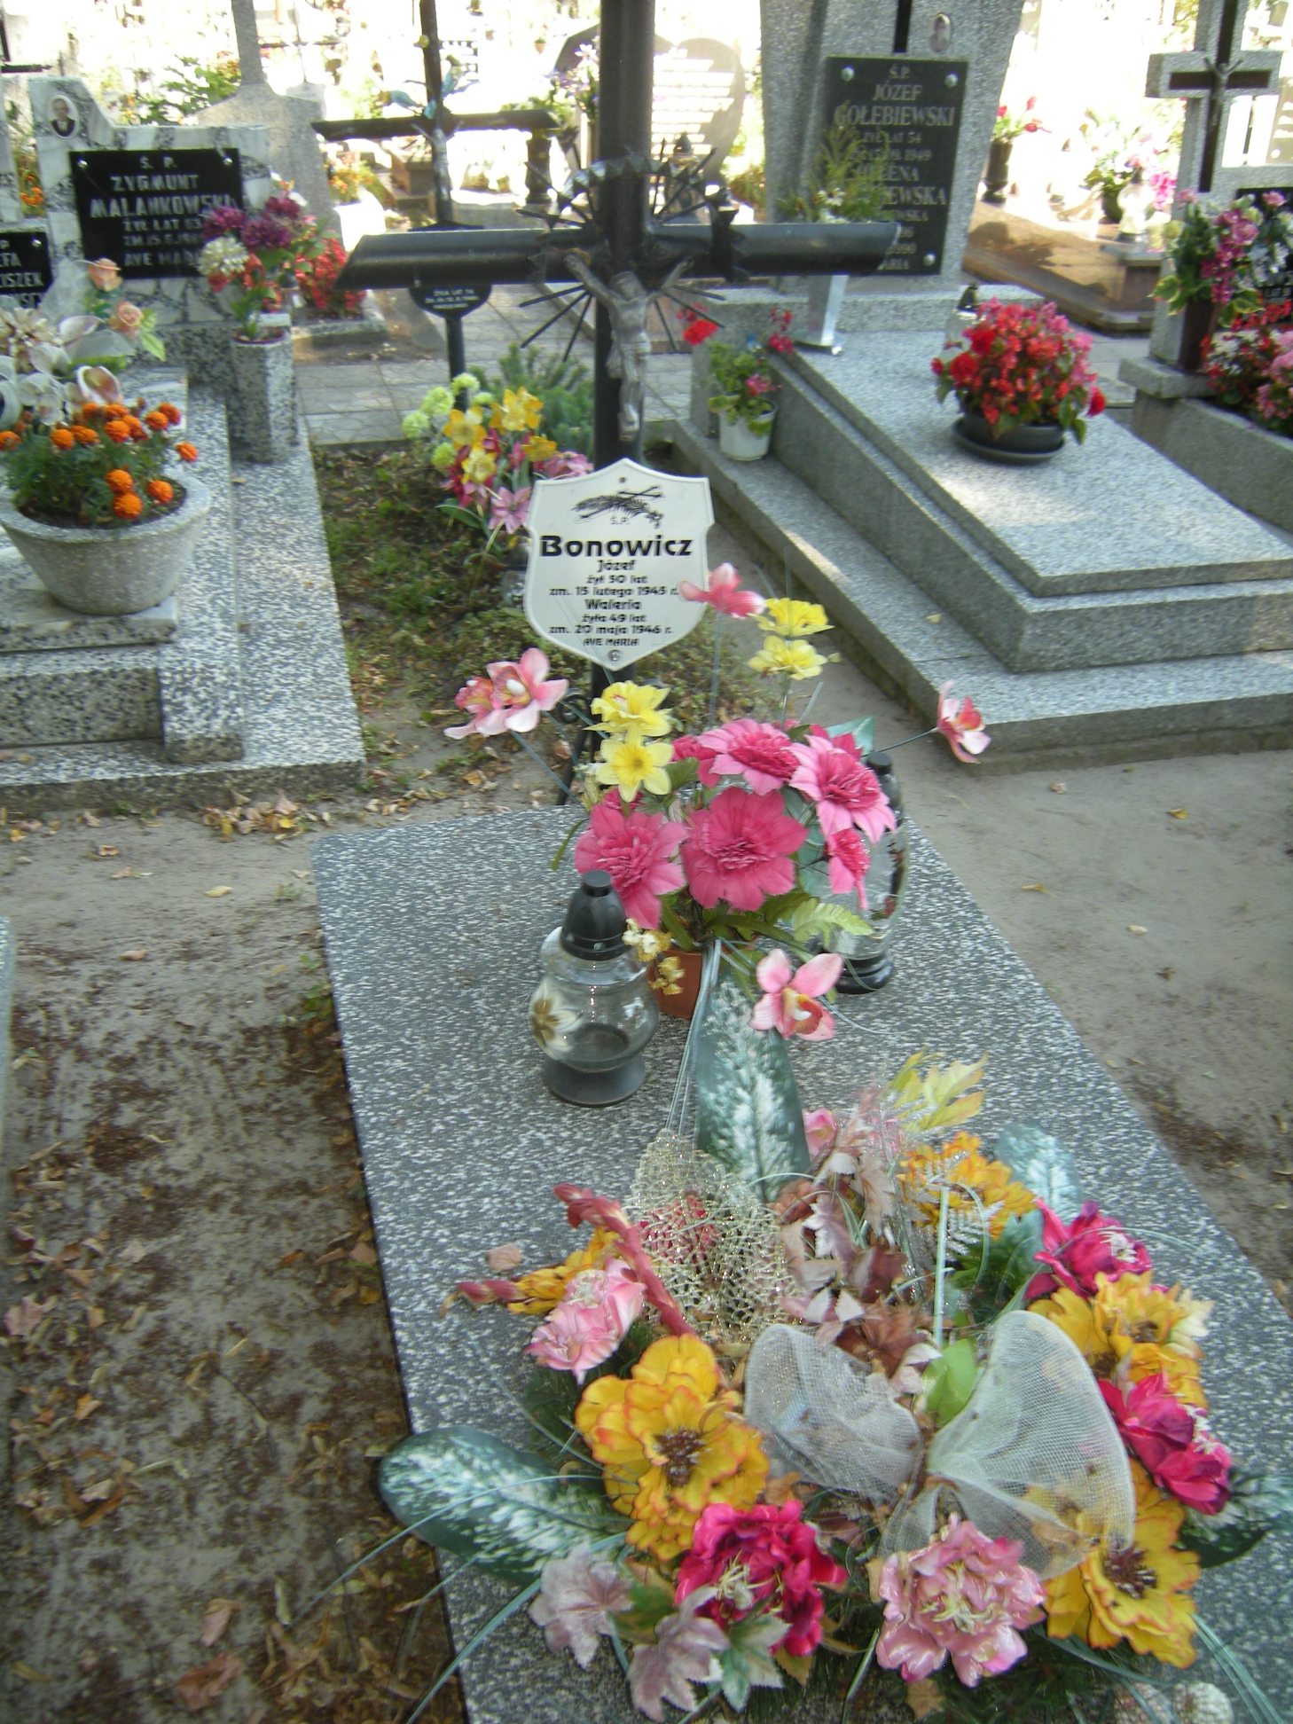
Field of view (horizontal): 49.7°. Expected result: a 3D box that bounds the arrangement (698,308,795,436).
[{"bbox_3d":[0.265,-1.325,3.765,0.260,0.280,0.240,-7,34,-15],"label":"arrangement"}]

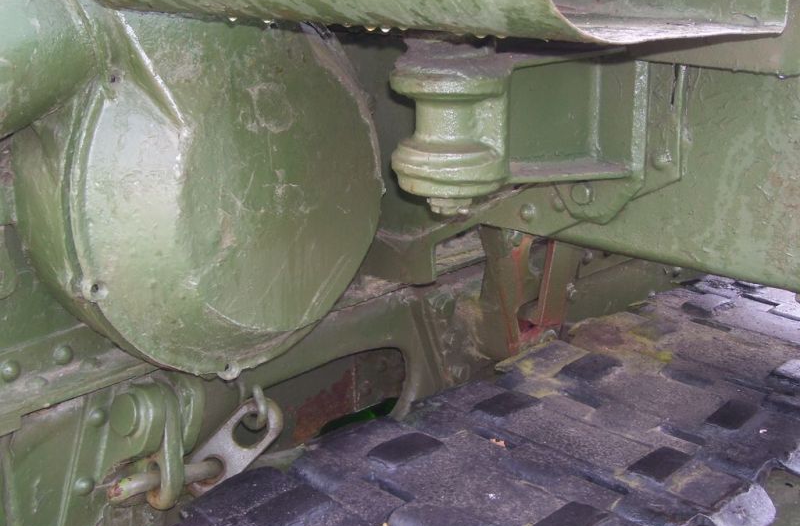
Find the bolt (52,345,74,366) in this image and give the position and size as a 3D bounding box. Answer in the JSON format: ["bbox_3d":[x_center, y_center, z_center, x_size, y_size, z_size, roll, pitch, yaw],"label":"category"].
[{"bbox_3d":[-0.338,0.092,1.064,0.009,0.020,0.020,10,16,37],"label":"bolt"}]

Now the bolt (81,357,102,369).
[{"bbox_3d":[-0.313,0.102,1.080,0.021,0.009,0.021,10,16,37],"label":"bolt"}]

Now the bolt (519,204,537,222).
[{"bbox_3d":[0.164,-0.065,1.359,0.022,0.022,0.009,10,16,37],"label":"bolt"}]

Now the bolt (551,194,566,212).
[{"bbox_3d":[0.200,-0.075,1.327,0.022,0.022,0.009,10,16,37],"label":"bolt"}]

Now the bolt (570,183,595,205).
[{"bbox_3d":[0.223,-0.084,1.300,0.026,0.026,0.011,10,16,37],"label":"bolt"}]

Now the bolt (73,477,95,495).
[{"bbox_3d":[-0.327,0.231,1.100,0.009,0.020,0.020,10,16,37],"label":"bolt"}]

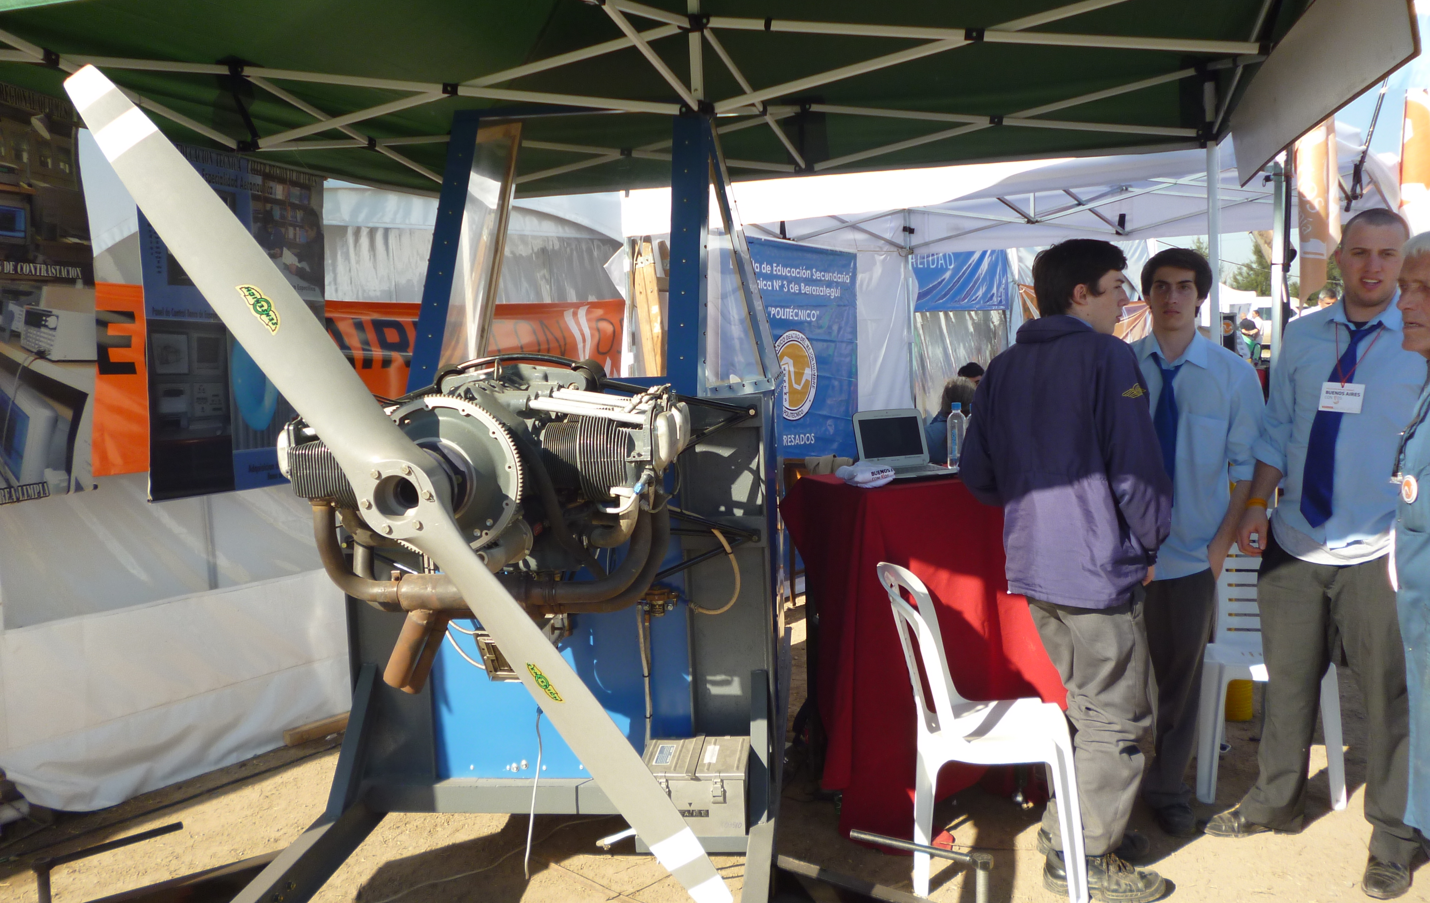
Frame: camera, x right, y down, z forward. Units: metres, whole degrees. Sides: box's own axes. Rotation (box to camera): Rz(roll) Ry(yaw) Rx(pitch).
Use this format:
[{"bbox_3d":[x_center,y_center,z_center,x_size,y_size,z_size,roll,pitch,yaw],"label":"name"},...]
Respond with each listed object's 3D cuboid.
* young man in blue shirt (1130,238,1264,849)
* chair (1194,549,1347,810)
[{"bbox_3d":[1.405,0.261,3.454,0.500,1.730,0.330,1,6,25],"label":"young man in blue shirt"},{"bbox_3d":[1.794,0.650,3.791,0.450,0.870,0.530,0,6,17],"label":"chair"}]

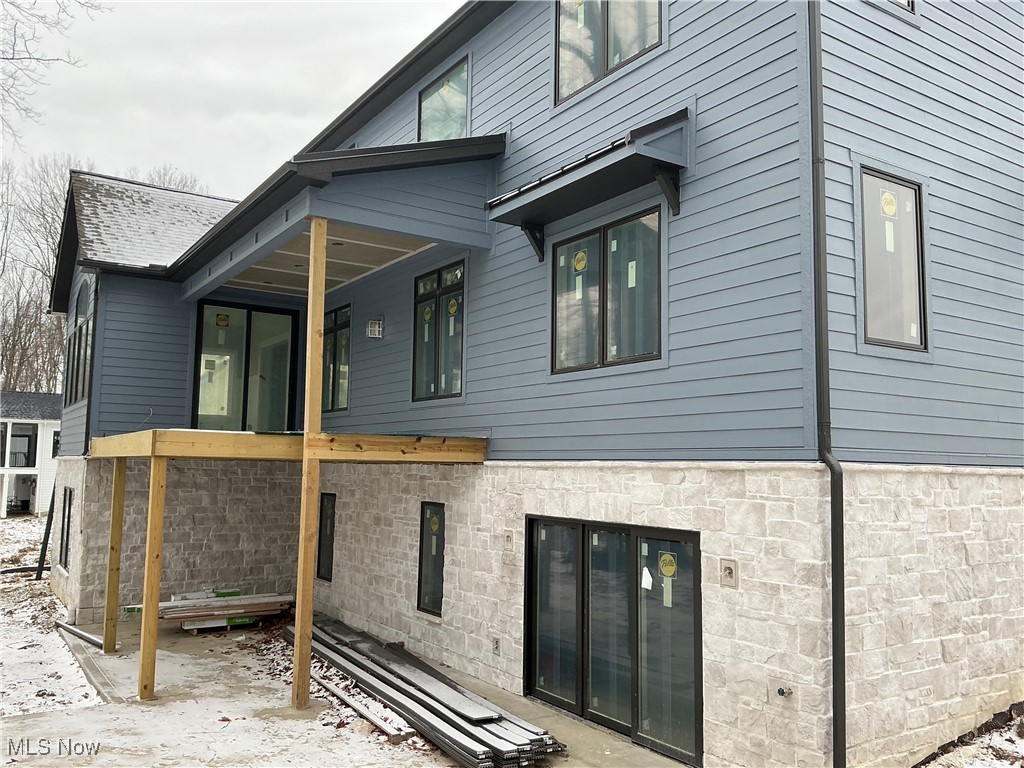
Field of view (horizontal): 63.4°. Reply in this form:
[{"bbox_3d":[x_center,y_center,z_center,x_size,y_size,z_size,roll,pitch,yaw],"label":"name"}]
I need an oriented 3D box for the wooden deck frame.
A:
[{"bbox_3d":[-3.627,1.059,11.933,3.642,5.384,6.236,4,-7,-34],"label":"wooden deck frame"}]

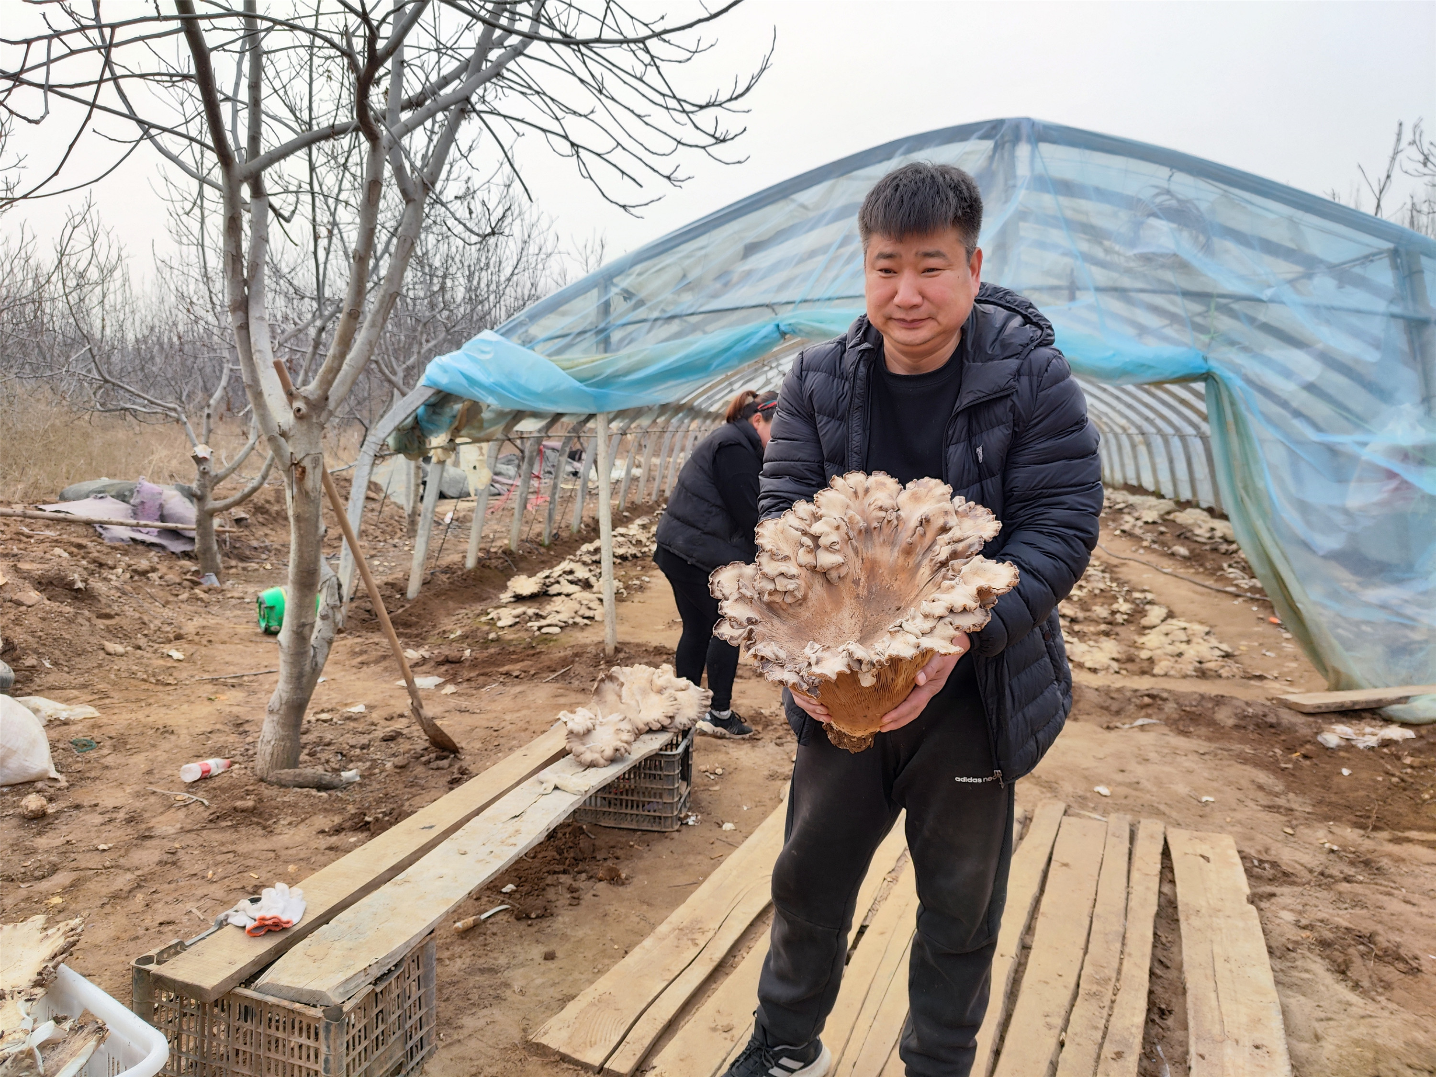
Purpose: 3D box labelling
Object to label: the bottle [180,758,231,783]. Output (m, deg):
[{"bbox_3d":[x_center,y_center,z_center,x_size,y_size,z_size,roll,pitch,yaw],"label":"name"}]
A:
[{"bbox_3d":[-1.926,0.868,3.755,0.064,0.064,0.176,7,10,43],"label":"bottle"}]

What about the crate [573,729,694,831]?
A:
[{"bbox_3d":[-0.351,0.817,3.490,0.510,0.258,0.314,2,7,10],"label":"crate"}]

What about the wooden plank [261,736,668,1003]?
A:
[{"bbox_3d":[-0.528,0.773,2.694,0.193,0.030,1.710,3,7,19],"label":"wooden plank"}]

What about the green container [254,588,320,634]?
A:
[{"bbox_3d":[-2.672,0.453,6.185,0.320,0.285,0.285,-4,9,-35],"label":"green container"}]

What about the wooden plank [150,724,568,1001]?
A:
[{"bbox_3d":[-0.717,0.754,2.825,0.160,0.028,1.945,3,7,19],"label":"wooden plank"}]

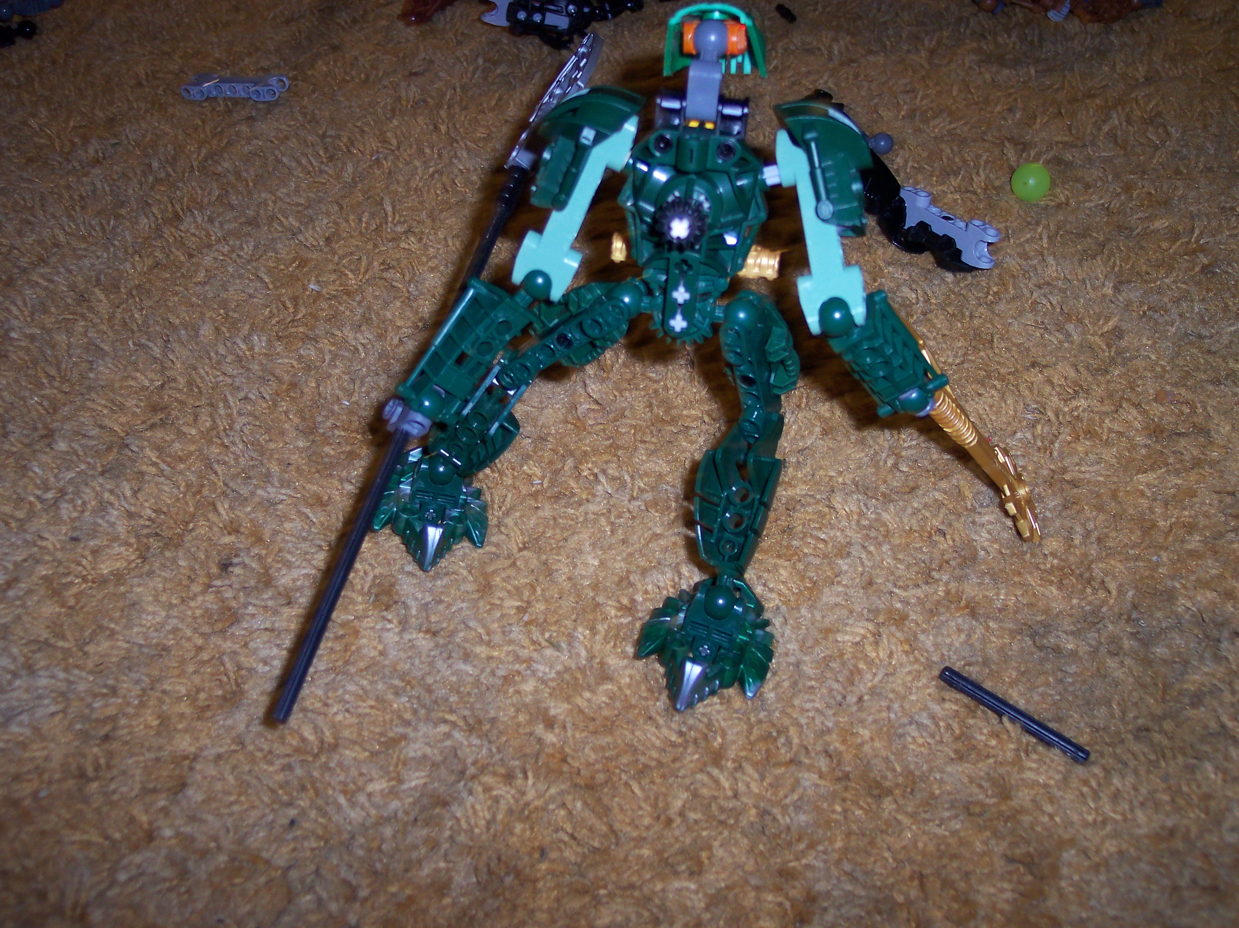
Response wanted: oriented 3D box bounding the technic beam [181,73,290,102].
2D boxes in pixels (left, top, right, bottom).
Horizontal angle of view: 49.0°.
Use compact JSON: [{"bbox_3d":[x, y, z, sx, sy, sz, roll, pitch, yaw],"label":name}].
[{"bbox_3d":[-0.198,-0.194,0.700,0.056,0.008,0.016,5,43,14],"label":"technic beam"}]

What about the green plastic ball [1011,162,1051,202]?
[{"bbox_3d":[0.183,-0.125,0.605,0.017,0.017,0.017,-1,43,1],"label":"green plastic ball"}]

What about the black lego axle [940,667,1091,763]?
[{"bbox_3d":[0.117,0.074,0.404,0.048,0.005,0.005,31,53,27],"label":"black lego axle"}]

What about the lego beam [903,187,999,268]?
[{"bbox_3d":[0.132,-0.096,0.549,0.008,0.016,0.056,-16,38,-27],"label":"lego beam"}]

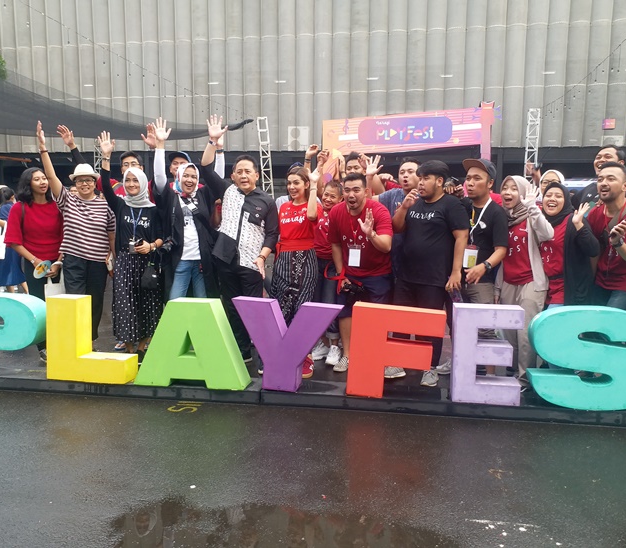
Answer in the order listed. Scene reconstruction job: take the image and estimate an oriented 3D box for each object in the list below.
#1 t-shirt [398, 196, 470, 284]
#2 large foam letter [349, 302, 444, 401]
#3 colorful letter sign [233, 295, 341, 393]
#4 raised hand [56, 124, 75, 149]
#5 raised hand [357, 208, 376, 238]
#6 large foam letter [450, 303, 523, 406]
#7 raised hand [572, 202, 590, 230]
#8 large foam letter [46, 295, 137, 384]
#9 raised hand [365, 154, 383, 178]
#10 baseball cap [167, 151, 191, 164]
[{"bbox_3d":[0.904,-0.247,4.202,0.470,0.650,0.320,6,9,36],"label":"t-shirt"},{"bbox_3d":[0.564,0.528,3.836,0.600,0.595,0.195,5,6,11],"label":"large foam letter"},{"bbox_3d":[-0.175,0.479,3.832,0.733,0.580,0.171,4,7,10],"label":"colorful letter sign"},{"bbox_3d":[-2.142,-1.190,4.930,0.110,0.190,0.075,-32,7,-4],"label":"raised hand"},{"bbox_3d":[0.379,-0.358,4.037,0.140,0.210,0.080,2,7,15],"label":"raised hand"},{"bbox_3d":[1.109,0.509,3.645,0.415,0.605,0.180,1,8,11],"label":"large foam letter"},{"bbox_3d":[1.768,-0.379,3.750,0.100,0.175,0.070,17,7,19],"label":"raised hand"},{"bbox_3d":[-1.660,0.487,4.287,0.635,0.620,0.180,2,7,12],"label":"large foam letter"},{"bbox_3d":[0.478,-0.849,4.500,0.135,0.185,0.070,0,7,0],"label":"raised hand"},{"bbox_3d":[-1.176,-1.014,5.000,0.180,0.130,0.260,1,4,12],"label":"baseball cap"}]

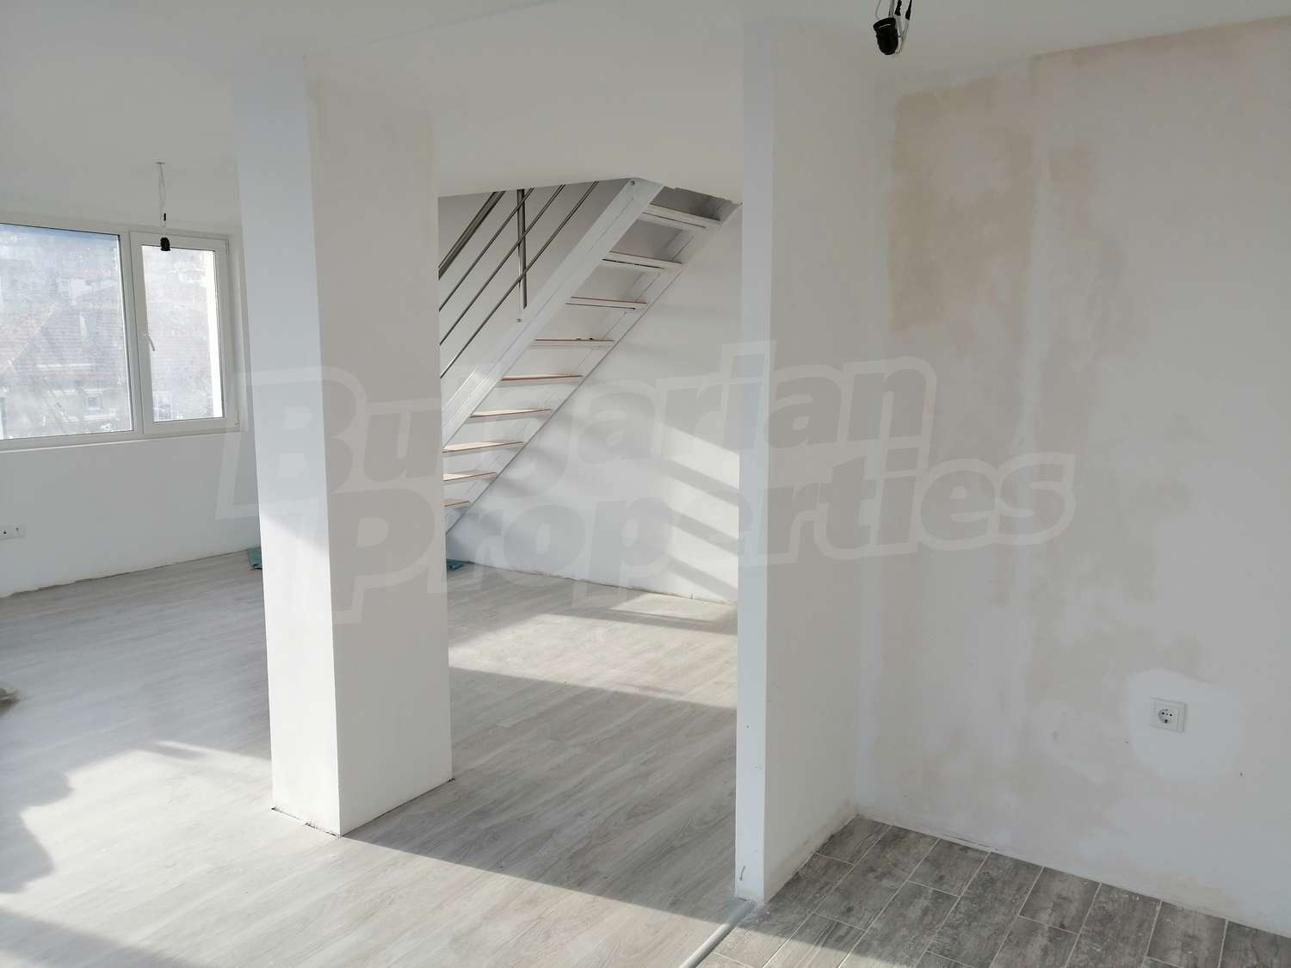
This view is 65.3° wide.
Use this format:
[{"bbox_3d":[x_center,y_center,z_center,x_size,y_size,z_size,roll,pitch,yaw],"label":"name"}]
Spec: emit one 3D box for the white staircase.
[{"bbox_3d":[-0.805,-0.509,6.333,2.754,2.417,0.826,5,9,34],"label":"white staircase"}]

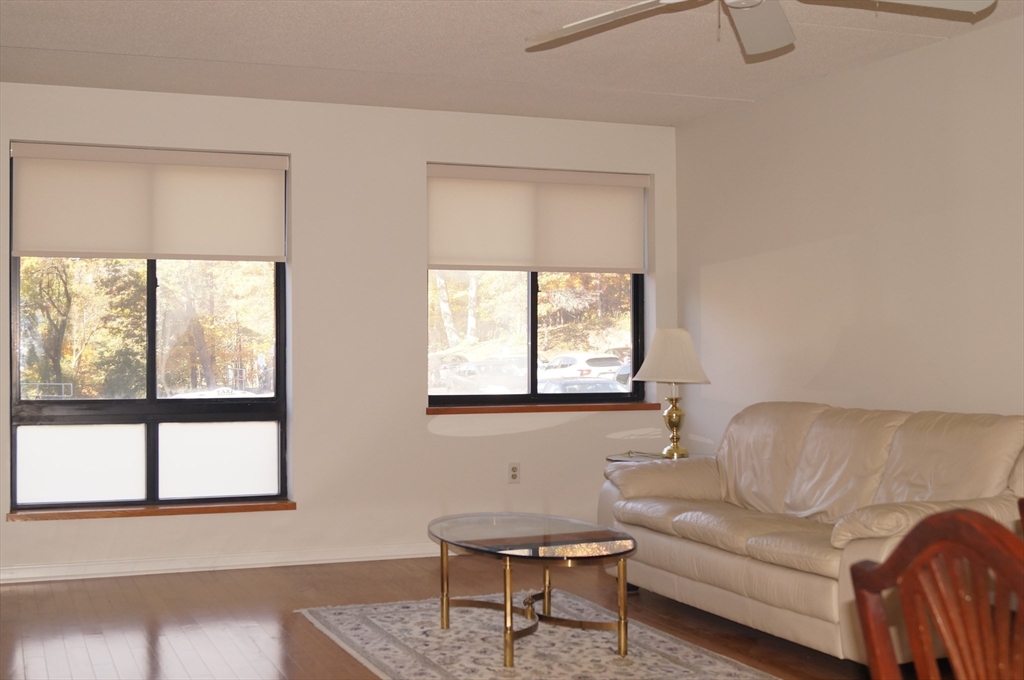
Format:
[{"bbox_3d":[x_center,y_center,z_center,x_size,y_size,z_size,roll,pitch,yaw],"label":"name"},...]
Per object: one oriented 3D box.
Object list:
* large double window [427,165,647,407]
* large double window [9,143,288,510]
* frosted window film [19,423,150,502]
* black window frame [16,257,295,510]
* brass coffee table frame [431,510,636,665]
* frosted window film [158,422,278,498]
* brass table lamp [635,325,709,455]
[{"bbox_3d":[0.143,-0.301,7.386,1.400,1.335,0.120,0,0,-21],"label":"large double window"},{"bbox_3d":[-1.850,-0.062,6.612,1.380,1.825,0.120,0,0,-21],"label":"large double window"},{"bbox_3d":[-2.188,0.628,6.512,0.620,0.405,0.020,0,0,-21],"label":"frosted window film"},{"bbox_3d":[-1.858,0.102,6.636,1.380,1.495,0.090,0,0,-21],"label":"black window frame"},{"bbox_3d":[0.061,0.962,5.004,0.680,0.425,1.260,0,0,-21],"label":"brass coffee table frame"},{"bbox_3d":[-1.546,0.633,6.761,0.622,0.394,0.020,0,0,-21],"label":"frosted window film"},{"bbox_3d":[0.867,0.287,6.803,0.416,0.695,0.416,0,0,0],"label":"brass table lamp"}]

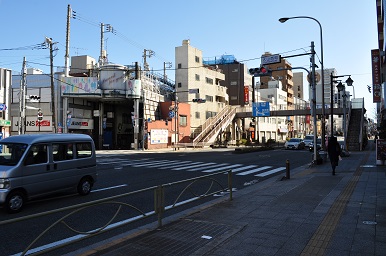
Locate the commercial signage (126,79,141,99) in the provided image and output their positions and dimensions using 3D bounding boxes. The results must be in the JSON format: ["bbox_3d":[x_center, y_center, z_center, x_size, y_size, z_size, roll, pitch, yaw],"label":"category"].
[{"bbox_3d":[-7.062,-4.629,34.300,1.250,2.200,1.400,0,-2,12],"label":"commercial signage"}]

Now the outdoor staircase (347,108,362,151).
[{"bbox_3d":[19.300,-0.200,34.200,1.650,5.400,10.800,-1,-2,31],"label":"outdoor staircase"}]

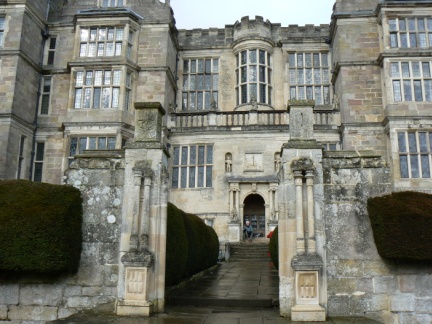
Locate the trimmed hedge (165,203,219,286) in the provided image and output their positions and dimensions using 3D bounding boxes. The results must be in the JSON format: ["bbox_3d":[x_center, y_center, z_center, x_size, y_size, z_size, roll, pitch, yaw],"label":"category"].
[{"bbox_3d":[-1.275,2.977,15.295,1.700,2.200,10.500,-1,-13,5],"label":"trimmed hedge"}]

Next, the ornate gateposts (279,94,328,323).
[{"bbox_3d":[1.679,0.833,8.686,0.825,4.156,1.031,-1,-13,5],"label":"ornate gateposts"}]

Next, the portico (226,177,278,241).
[{"bbox_3d":[2.138,2.759,26.057,3.000,3.800,1.100,-1,-13,5],"label":"portico"}]

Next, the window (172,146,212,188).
[{"bbox_3d":[-1.348,0.287,26.728,2.392,2.621,0.250,0,-11,5],"label":"window"}]

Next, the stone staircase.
[{"bbox_3d":[1.962,4.787,23.856,2.700,1.150,2.000,-1,-13,5],"label":"stone staircase"}]

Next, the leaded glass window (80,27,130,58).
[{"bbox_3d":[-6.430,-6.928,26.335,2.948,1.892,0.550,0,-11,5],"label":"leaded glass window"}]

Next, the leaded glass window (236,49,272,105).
[{"bbox_3d":[2.412,-5.226,28.521,2.309,3.690,1.030,0,-11,5],"label":"leaded glass window"}]

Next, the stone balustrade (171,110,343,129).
[{"bbox_3d":[2.267,-2.506,26.962,10.075,1.160,0.400,0,-11,5],"label":"stone balustrade"}]

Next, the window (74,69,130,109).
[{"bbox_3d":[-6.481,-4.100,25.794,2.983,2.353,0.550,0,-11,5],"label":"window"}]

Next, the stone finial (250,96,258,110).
[{"bbox_3d":[2.329,-3.524,27.174,0.460,0.916,0.460,0,-11,5],"label":"stone finial"}]

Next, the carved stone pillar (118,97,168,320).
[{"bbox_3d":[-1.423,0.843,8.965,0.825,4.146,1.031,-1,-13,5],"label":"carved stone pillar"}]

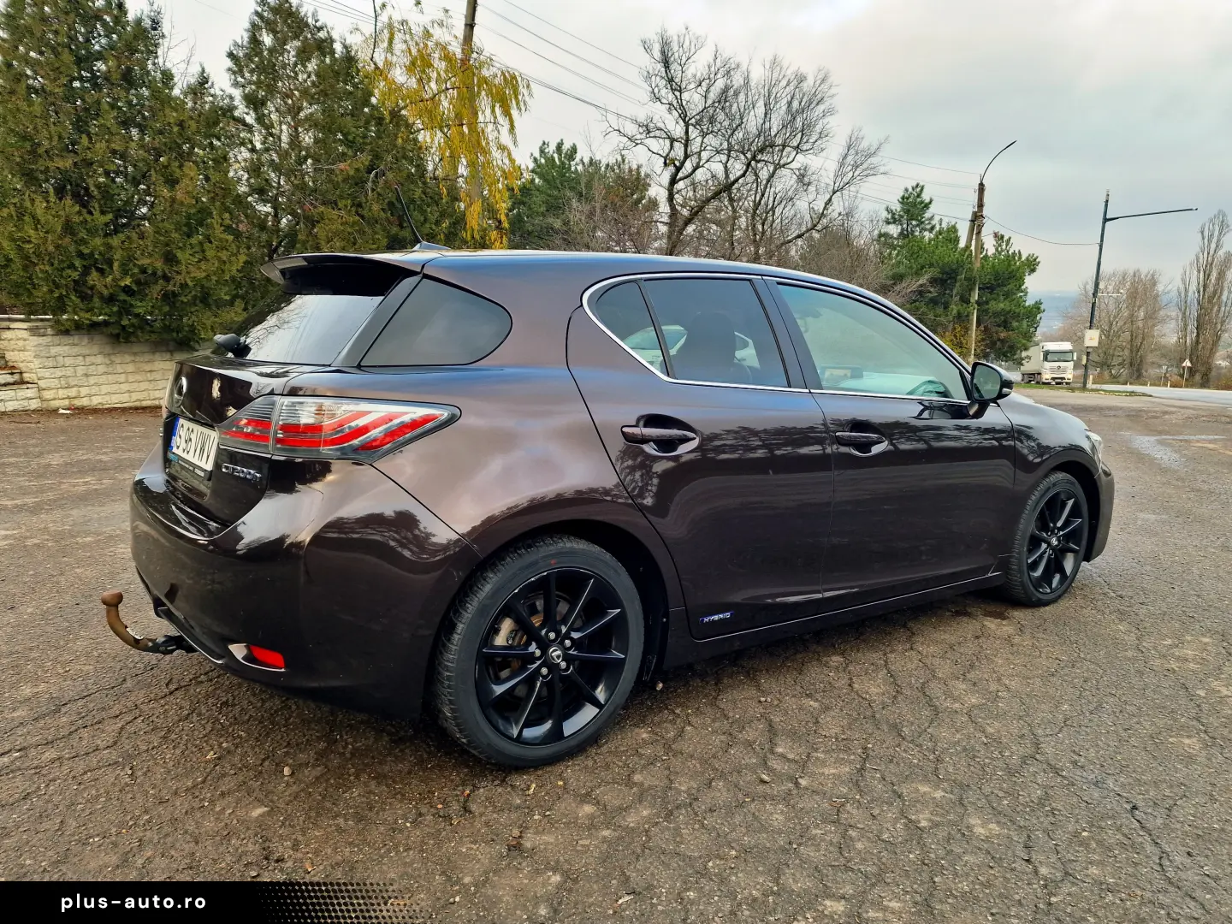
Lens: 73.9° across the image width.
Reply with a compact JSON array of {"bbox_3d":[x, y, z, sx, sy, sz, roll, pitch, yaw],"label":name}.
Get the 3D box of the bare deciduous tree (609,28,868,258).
[{"bbox_3d":[3.402,-6.728,22.000,7.191,9.217,6.000,3,9,8],"label":"bare deciduous tree"}]

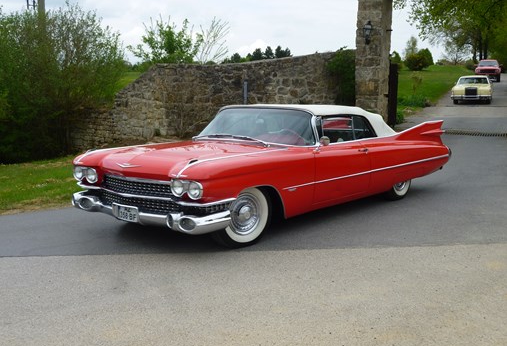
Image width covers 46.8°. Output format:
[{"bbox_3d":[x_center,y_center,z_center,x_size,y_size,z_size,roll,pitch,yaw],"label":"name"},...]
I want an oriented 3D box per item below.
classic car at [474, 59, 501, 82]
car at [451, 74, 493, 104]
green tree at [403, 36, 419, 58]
[{"bbox_3d":[20.357,-8.857,50.348,1.980,1.820,5.000,3,13,23],"label":"classic car"},{"bbox_3d":[12.381,-4.778,32.688,2.020,1.400,5.850,3,13,23],"label":"car"},{"bbox_3d":[20.104,-15.558,75.000,2.100,4.200,2.100,0,8,0],"label":"green tree"}]

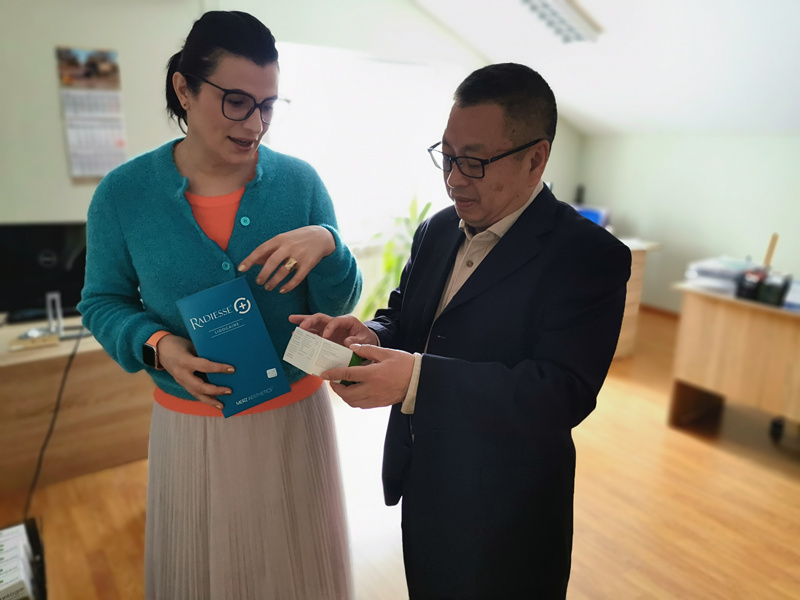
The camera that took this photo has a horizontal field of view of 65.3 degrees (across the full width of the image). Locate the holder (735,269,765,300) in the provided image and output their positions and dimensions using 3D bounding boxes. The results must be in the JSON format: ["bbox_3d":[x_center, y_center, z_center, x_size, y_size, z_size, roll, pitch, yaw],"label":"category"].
[{"bbox_3d":[1.660,-0.069,2.933,0.090,0.120,0.095,-10,18,-34],"label":"holder"}]

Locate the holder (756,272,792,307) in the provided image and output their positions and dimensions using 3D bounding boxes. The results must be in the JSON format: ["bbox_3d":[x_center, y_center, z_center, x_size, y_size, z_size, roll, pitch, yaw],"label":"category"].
[{"bbox_3d":[1.713,-0.048,2.851,0.098,0.120,0.098,-10,18,-34],"label":"holder"}]

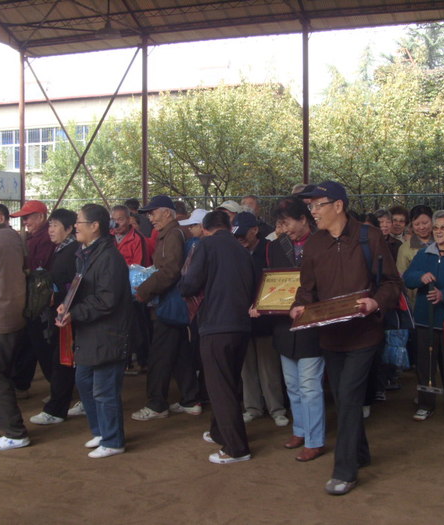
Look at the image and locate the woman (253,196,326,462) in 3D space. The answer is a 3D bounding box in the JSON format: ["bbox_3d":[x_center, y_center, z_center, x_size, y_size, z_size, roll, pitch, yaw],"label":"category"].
[{"bbox_3d":[0.444,0.404,4.552,0.500,1.600,0.440,3,5,38],"label":"woman"}]

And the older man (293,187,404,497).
[{"bbox_3d":[0.694,0.387,4.048,0.540,1.700,0.500,3,5,38],"label":"older man"}]

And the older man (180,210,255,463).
[{"bbox_3d":[-0.025,0.449,4.629,0.500,1.556,0.460,-3,4,-41],"label":"older man"}]

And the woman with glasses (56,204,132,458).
[{"bbox_3d":[-0.802,0.421,4.584,0.460,1.570,0.500,-1,4,-12],"label":"woman with glasses"}]

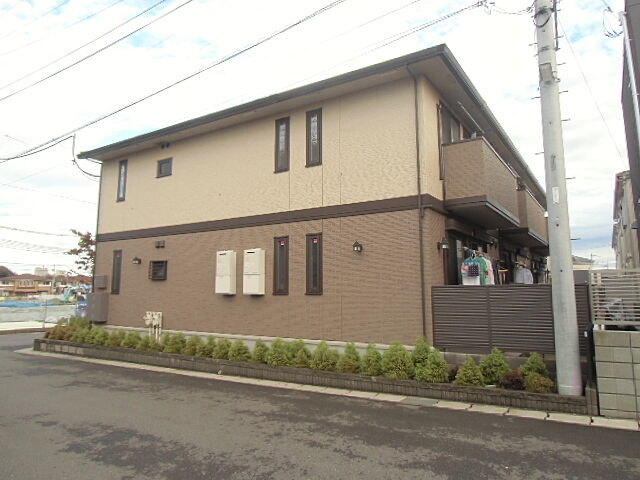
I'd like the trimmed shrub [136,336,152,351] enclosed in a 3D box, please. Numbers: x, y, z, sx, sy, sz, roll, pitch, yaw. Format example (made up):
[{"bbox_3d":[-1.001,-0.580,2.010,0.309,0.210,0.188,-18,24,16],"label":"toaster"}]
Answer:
[{"bbox_3d":[-4.568,2.683,11.550,0.420,0.334,0.420,-4,-8,33],"label":"trimmed shrub"}]

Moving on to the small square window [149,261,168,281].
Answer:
[{"bbox_3d":[-4.530,0.867,12.482,0.710,0.530,0.160,-4,-8,33],"label":"small square window"}]

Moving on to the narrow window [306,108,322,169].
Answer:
[{"bbox_3d":[-0.128,-2.337,10.166,0.430,1.310,0.100,-4,-7,32],"label":"narrow window"}]

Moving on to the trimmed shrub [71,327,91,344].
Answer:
[{"bbox_3d":[-6.688,2.695,12.438,0.530,0.540,0.530,-4,-8,32],"label":"trimmed shrub"}]

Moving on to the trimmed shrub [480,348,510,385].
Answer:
[{"bbox_3d":[2.740,1.963,6.928,0.460,0.527,0.460,-4,-8,33],"label":"trimmed shrub"}]

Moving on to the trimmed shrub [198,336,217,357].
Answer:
[{"bbox_3d":[-2.649,2.480,10.356,0.435,0.470,0.435,0,-6,0],"label":"trimmed shrub"}]

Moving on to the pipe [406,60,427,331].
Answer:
[{"bbox_3d":[1.799,-0.525,8.262,0.090,5.471,0.555,-4,-8,33],"label":"pipe"}]

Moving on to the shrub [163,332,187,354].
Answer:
[{"bbox_3d":[-3.412,2.442,10.423,0.520,0.540,0.520,-4,-8,32],"label":"shrub"}]

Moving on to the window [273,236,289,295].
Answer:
[{"bbox_3d":[-0.914,0.595,10.243,0.432,1.357,0.100,-4,-8,33],"label":"window"}]

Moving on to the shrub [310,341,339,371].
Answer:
[{"bbox_3d":[0.068,2.219,8.589,0.541,0.518,0.541,0,-6,0],"label":"shrub"}]

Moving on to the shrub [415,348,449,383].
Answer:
[{"bbox_3d":[1.871,2.088,7.412,0.546,0.524,0.546,-4,-8,33],"label":"shrub"}]

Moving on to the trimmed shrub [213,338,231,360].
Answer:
[{"bbox_3d":[-2.225,2.452,10.049,0.434,0.455,0.434,0,-6,0],"label":"trimmed shrub"}]

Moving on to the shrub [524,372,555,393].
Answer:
[{"bbox_3d":[3.166,2.039,6.400,0.410,0.255,0.410,-4,-7,32],"label":"shrub"}]

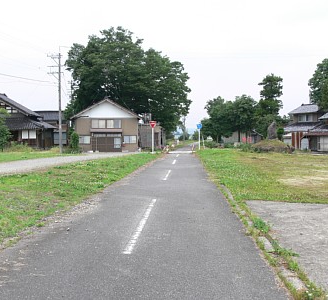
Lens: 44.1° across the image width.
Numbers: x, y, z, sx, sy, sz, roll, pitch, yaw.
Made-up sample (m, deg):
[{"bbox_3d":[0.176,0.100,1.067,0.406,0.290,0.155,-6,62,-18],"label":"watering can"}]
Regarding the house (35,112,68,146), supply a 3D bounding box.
[{"bbox_3d":[-17.631,-2.964,62.543,6.500,5.800,5.800,0,2,-5],"label":"house"}]

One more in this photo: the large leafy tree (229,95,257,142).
[{"bbox_3d":[11.170,-4.041,57.913,4.200,7.800,4.200,0,2,0],"label":"large leafy tree"}]

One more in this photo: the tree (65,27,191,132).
[{"bbox_3d":[-6.474,-11.162,71.728,22.000,21.700,18.500,0,2,0],"label":"tree"}]

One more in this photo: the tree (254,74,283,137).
[{"bbox_3d":[16.244,-6.073,62.860,4.400,11.600,4.200,0,2,0],"label":"tree"}]

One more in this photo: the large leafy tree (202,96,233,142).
[{"bbox_3d":[7.590,-3.941,57.915,4.400,7.600,4.300,0,2,0],"label":"large leafy tree"}]

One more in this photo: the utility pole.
[{"bbox_3d":[-12.072,-5.198,45.077,1.600,11.200,0.500,0,2,0],"label":"utility pole"}]

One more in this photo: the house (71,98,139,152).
[{"bbox_3d":[-7.551,-3.245,54.333,8.600,6.800,9.000,0,2,-4],"label":"house"}]

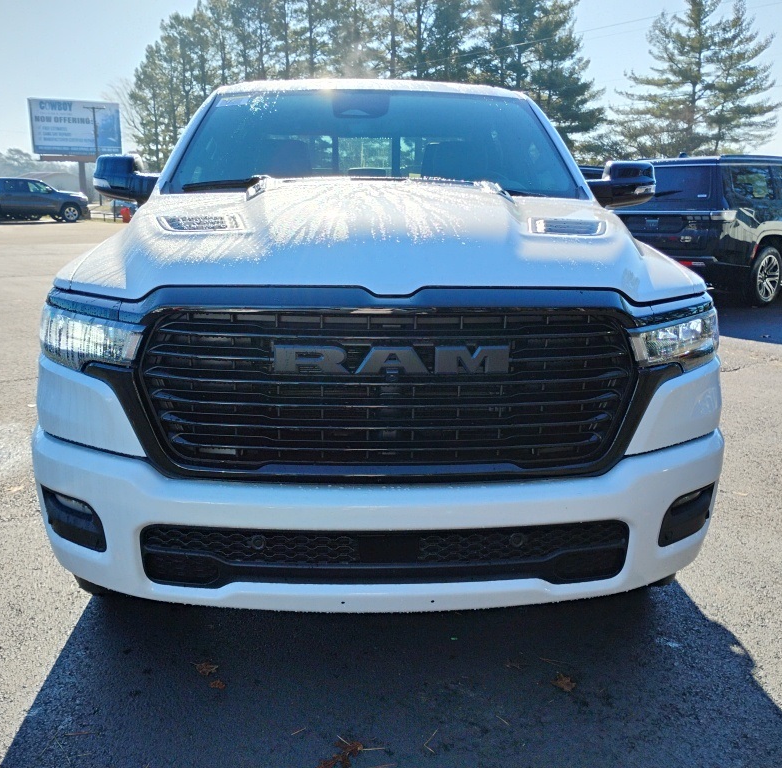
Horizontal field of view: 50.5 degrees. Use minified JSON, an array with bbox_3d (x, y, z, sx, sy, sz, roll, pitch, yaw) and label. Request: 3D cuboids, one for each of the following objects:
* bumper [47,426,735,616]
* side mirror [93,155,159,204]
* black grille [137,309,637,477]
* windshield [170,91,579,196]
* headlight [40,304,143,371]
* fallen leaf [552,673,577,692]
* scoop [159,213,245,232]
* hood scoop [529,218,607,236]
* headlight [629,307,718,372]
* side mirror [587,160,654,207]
[{"bbox_3d":[-0.013,0.342,2.272,2.010,0.380,0.500,0,13,-2],"label":"bumper"},{"bbox_3d":[-1.137,-0.880,3.570,0.280,0.200,0.190,0,13,-2],"label":"side mirror"},{"bbox_3d":[-0.005,0.014,2.094,1.280,0.430,0.180,0,13,-2],"label":"black grille"},{"bbox_3d":[-0.062,-1.075,3.598,1.670,0.170,0.930,0,46,-2],"label":"windshield"},{"bbox_3d":[-0.815,-0.125,2.205,0.350,0.175,0.330,0,13,-2],"label":"headlight"},{"bbox_3d":[0.510,0.867,2.433,0.080,0.018,0.090,0,13,-2],"label":"fallen leaf"},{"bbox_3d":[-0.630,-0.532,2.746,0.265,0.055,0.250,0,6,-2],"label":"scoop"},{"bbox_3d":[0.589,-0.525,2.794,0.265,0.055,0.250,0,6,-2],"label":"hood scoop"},{"bbox_3d":[0.794,-0.122,2.268,0.350,0.175,0.330,0,13,-2],"label":"headlight"},{"bbox_3d":[1.011,-0.876,3.654,0.280,0.200,0.190,0,13,-2],"label":"side mirror"}]

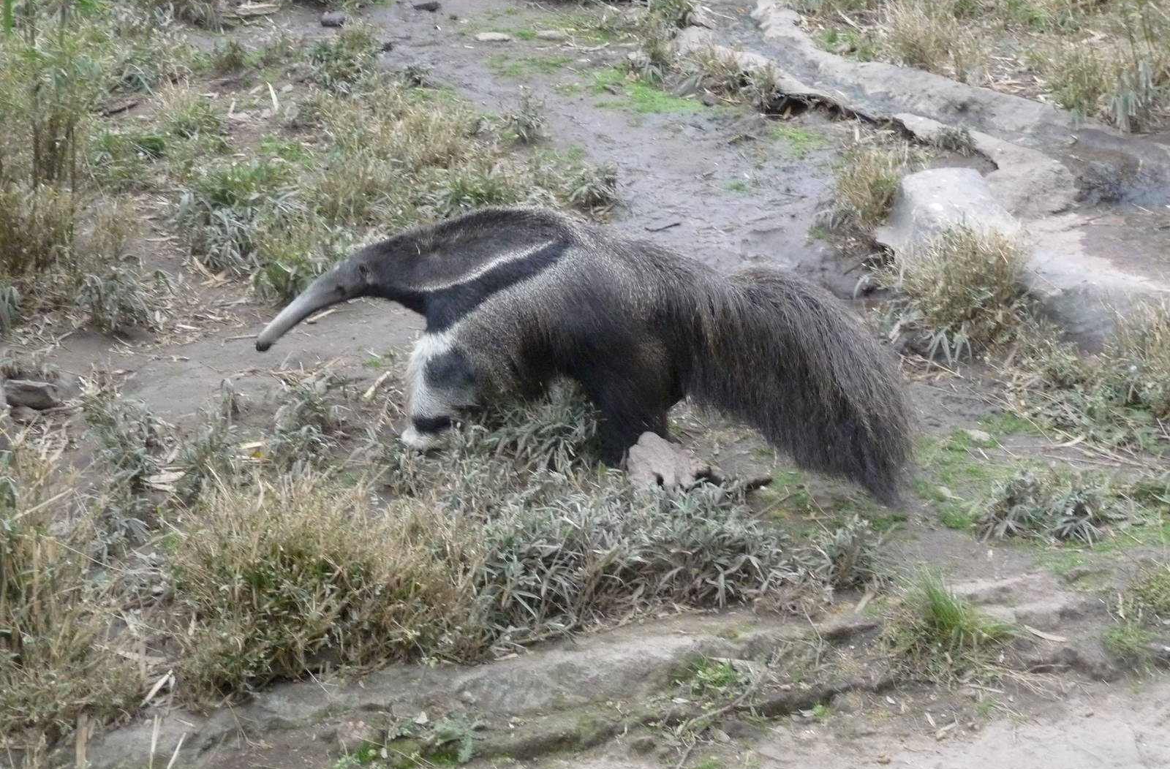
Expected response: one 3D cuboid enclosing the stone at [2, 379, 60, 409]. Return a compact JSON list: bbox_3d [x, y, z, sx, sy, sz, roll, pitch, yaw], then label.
[{"bbox_3d":[-1.426,0.025,7.337,0.130,0.052,0.084,0,23,0],"label":"stone"}]

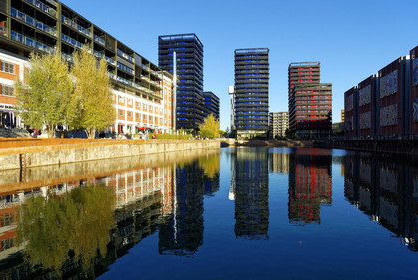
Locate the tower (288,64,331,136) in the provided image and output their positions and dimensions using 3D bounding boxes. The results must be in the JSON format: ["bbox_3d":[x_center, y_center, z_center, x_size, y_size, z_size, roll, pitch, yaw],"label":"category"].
[{"bbox_3d":[64.500,-26.300,185.000,19.500,53.000,52.000,0,0,12],"label":"tower"}]

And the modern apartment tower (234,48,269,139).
[{"bbox_3d":[27.200,-26.400,173.500,19.500,53.000,19.500,0,0,12],"label":"modern apartment tower"}]

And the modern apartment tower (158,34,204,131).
[{"bbox_3d":[-14.300,-26.400,151.400,19.200,53.000,20.000,0,0,12],"label":"modern apartment tower"}]

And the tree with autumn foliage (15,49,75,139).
[{"bbox_3d":[-20.400,-5.500,35.000,7.300,10.900,7.000,0,0,12],"label":"tree with autumn foliage"}]

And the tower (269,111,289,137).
[{"bbox_3d":[74.000,-13.300,284.000,20.000,27.000,17.000,0,0,6],"label":"tower"}]

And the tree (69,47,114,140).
[{"bbox_3d":[-17.000,-6.800,41.000,6.700,13.400,6.700,0,0,12],"label":"tree"}]

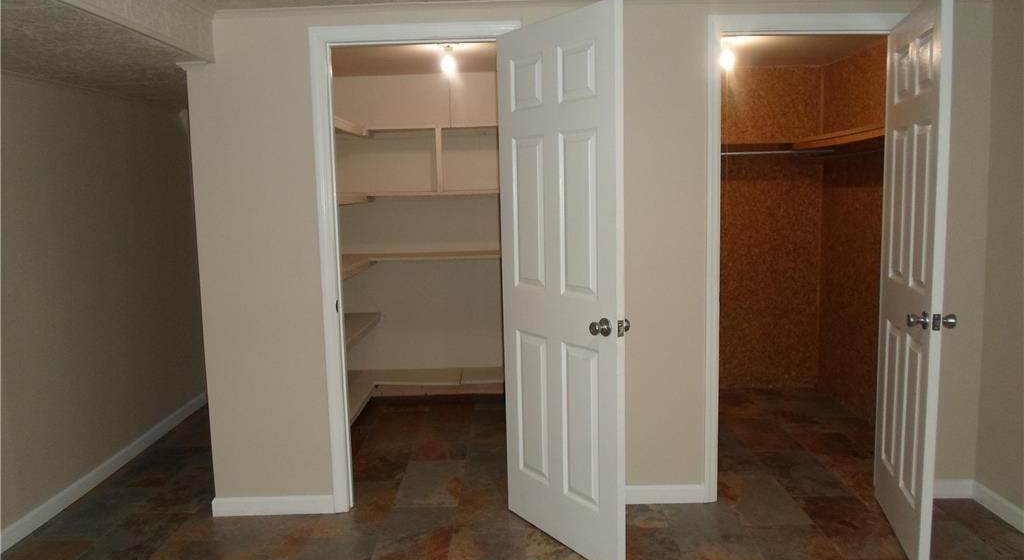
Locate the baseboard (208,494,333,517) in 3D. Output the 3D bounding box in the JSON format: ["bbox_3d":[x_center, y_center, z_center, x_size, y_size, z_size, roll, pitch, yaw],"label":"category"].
[{"bbox_3d":[-1.073,1.014,3.330,0.543,0.088,0.018,-1,6,0],"label":"baseboard"}]

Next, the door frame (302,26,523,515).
[{"bbox_3d":[-0.383,-0.021,3.271,0.883,2.128,0.111,-1,6,0],"label":"door frame"}]

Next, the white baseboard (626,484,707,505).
[{"bbox_3d":[0.476,0.980,3.341,0.789,0.086,0.018,-1,6,0],"label":"white baseboard"}]

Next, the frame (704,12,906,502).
[{"bbox_3d":[1.288,-0.064,3.282,0.882,2.138,0.111,-1,6,0],"label":"frame"}]

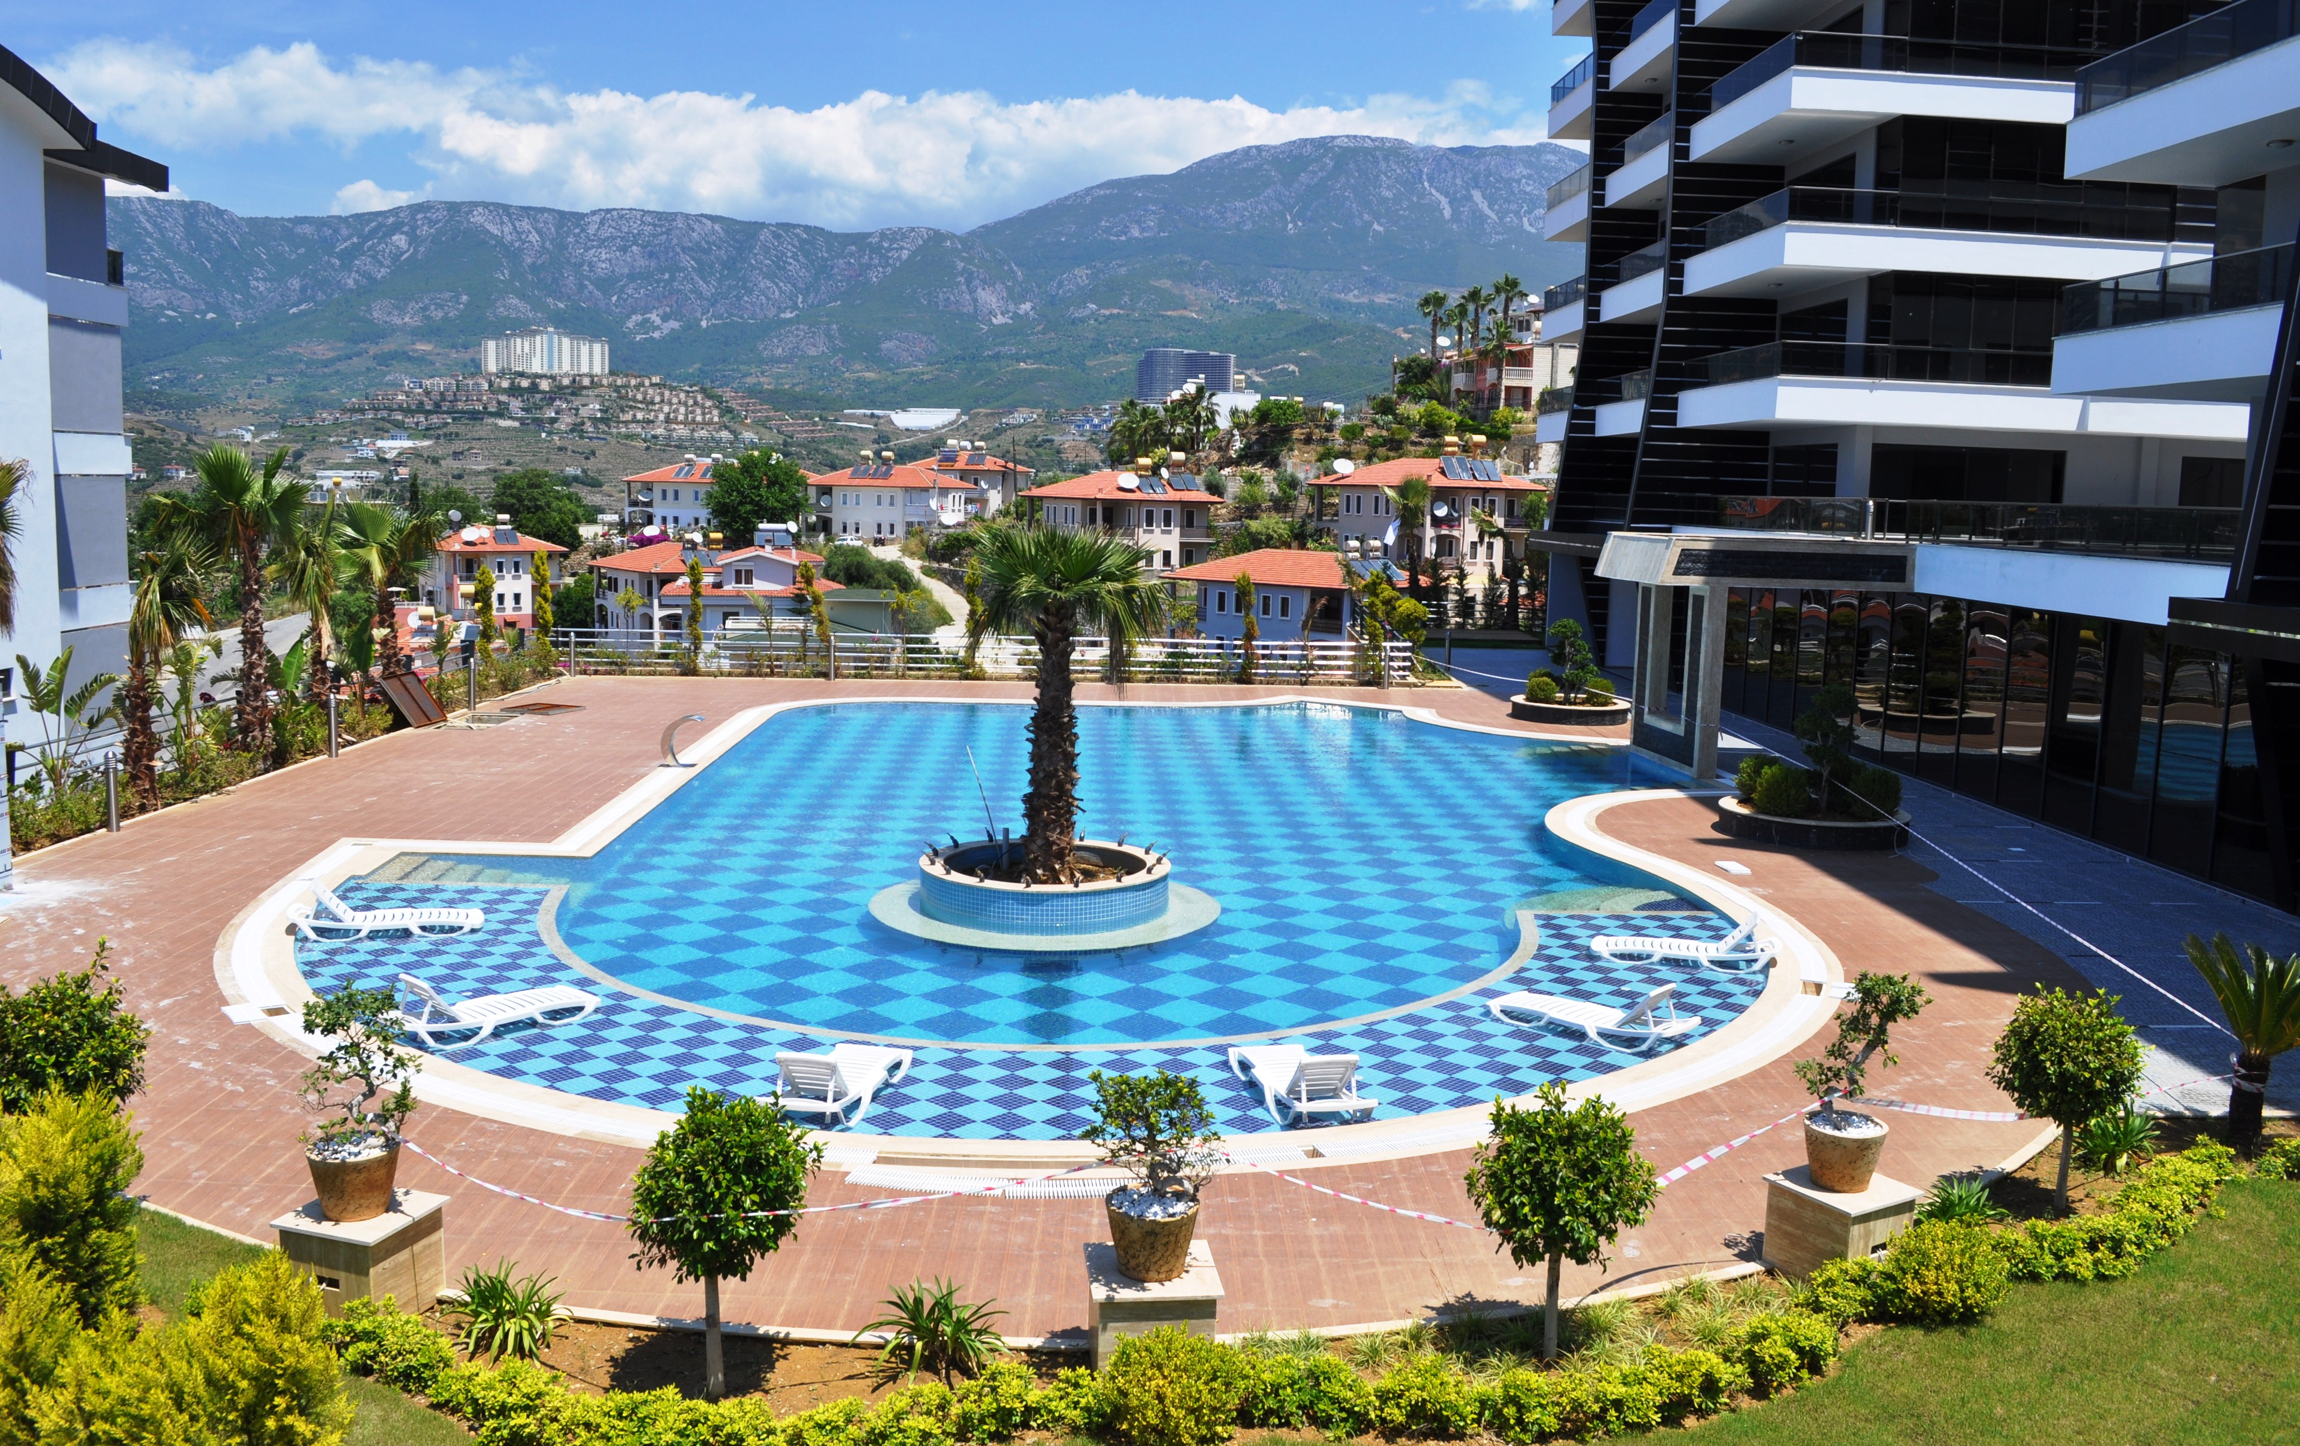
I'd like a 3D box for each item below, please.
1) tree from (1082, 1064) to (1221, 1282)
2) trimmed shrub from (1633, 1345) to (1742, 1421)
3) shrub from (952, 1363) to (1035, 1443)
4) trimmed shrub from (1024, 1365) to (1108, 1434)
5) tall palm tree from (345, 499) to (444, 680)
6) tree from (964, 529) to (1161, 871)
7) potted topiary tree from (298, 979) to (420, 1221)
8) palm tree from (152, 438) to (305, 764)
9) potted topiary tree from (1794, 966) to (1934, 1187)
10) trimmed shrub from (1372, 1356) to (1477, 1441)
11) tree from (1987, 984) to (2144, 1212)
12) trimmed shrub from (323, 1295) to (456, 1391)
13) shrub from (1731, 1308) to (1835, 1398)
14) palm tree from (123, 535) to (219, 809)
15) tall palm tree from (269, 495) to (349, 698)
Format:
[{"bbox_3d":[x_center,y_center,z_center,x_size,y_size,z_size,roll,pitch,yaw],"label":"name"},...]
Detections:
[{"bbox_3d":[0.007,2.323,8.858,0.710,1.010,0.620,2,7,0],"label":"tree"},{"bbox_3d":[2.692,3.305,8.633,0.560,0.360,0.460,-2,9,-24],"label":"trimmed shrub"},{"bbox_3d":[-0.752,3.243,8.236,0.420,0.370,0.420,0,8,-14],"label":"shrub"},{"bbox_3d":[-0.407,3.291,8.415,0.420,0.280,0.420,1,7,-2],"label":"trimmed shrub"},{"bbox_3d":[-13.159,-1.843,29.977,1.829,3.882,1.829,-2,9,-24],"label":"tall palm tree"},{"bbox_3d":[-0.937,-0.253,19.105,2.320,4.000,2.320,1,8,-3],"label":"tree"},{"bbox_3d":[-4.276,2.025,9.307,0.666,1.263,0.600,-2,9,-25],"label":"potted topiary tree"},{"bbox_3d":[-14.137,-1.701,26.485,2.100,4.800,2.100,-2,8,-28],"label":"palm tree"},{"bbox_3d":[4.223,2.132,10.273,0.750,1.260,0.650,5,8,23],"label":"potted topiary tree"},{"bbox_3d":[1.346,3.297,8.474,0.516,0.350,0.516,3,7,10],"label":"trimmed shrub"},{"bbox_3d":[5.983,2.492,11.324,0.930,1.490,0.930,6,8,29],"label":"tree"},{"bbox_3d":[-3.797,3.097,8.606,0.660,0.420,0.480,4,8,19],"label":"trimmed shrub"},{"bbox_3d":[3.302,3.277,8.990,0.507,0.370,0.507,4,8,22],"label":"shrub"},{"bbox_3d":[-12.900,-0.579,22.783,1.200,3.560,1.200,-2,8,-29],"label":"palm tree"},{"bbox_3d":[-14.575,-1.808,29.931,1.300,4.100,1.300,-2,8,-26],"label":"tall palm tree"}]

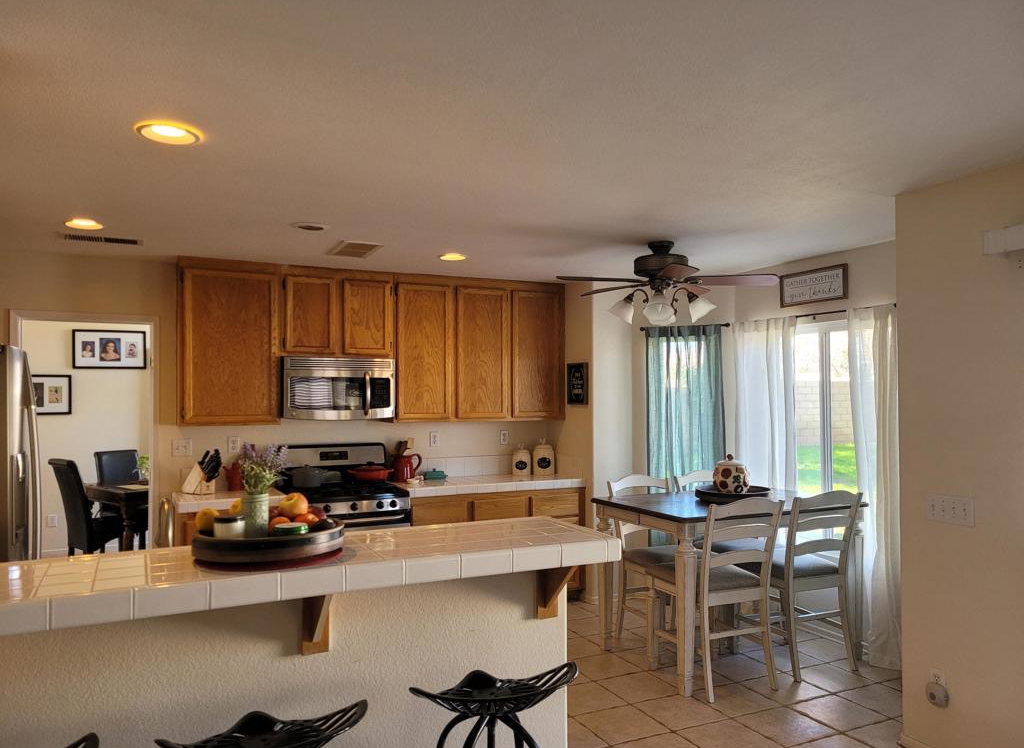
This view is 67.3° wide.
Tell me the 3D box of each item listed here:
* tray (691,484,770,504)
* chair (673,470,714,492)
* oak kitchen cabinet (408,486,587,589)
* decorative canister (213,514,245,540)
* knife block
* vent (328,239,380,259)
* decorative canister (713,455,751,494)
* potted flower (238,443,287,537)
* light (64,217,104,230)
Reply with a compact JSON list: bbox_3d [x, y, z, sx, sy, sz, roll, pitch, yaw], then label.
[{"bbox_3d":[1.343,0.732,4.661,0.446,0.061,0.446,0,-1,0],"label":"tray"},{"bbox_3d":[1.407,1.172,4.989,0.460,1.020,0.570,1,-1,-26],"label":"chair"},{"bbox_3d":[-0.200,1.280,5.858,1.429,0.837,0.584,1,-2,-27],"label":"oak kitchen cabinet"},{"bbox_3d":[-0.728,0.407,1.982,0.075,0.080,0.075,1,-1,-26],"label":"decorative canister"},{"bbox_3d":[-2.007,0.658,4.941,0.190,0.208,0.120,0,-1,19],"label":"knife block"},{"bbox_3d":[-0.964,-0.742,4.671,0.260,0.025,0.490,1,-1,-26],"label":"vent"},{"bbox_3d":[1.333,0.622,4.670,0.230,0.265,0.230,1,-1,-26],"label":"decorative canister"},{"bbox_3d":[-0.782,0.373,2.400,0.155,0.305,0.155,1,-1,-26],"label":"potted flower"},{"bbox_3d":[-2.172,-0.756,3.908,0.180,0.040,0.180,1,-1,-26],"label":"light"}]

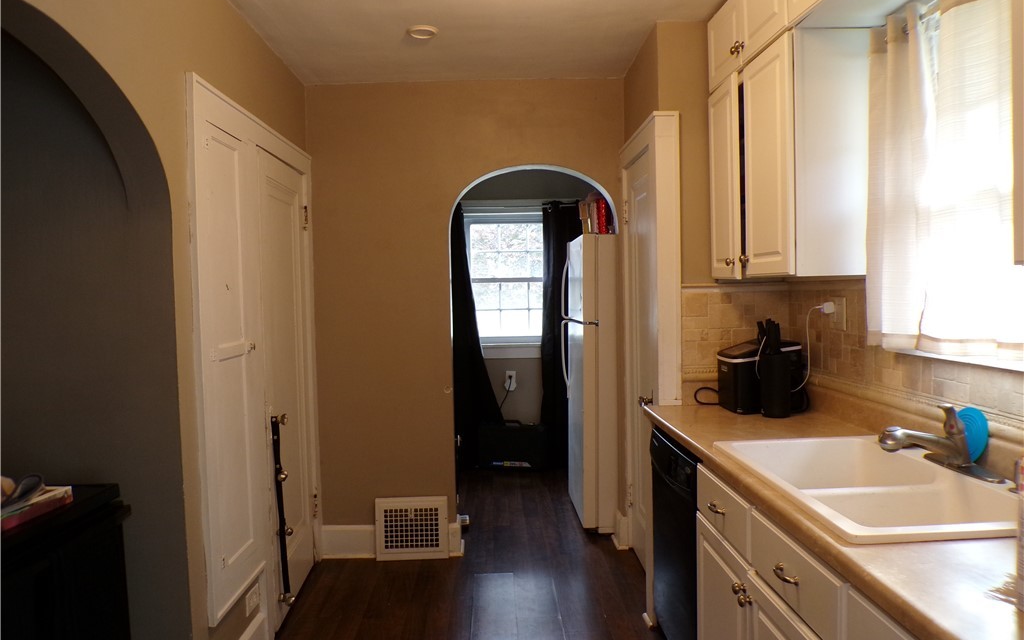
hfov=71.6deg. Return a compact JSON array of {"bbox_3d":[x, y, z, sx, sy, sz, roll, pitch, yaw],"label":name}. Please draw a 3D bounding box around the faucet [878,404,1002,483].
[{"bbox_3d":[1.033,0.292,1.723,0.230,0.152,0.250,-1,2,-1],"label":"faucet"}]

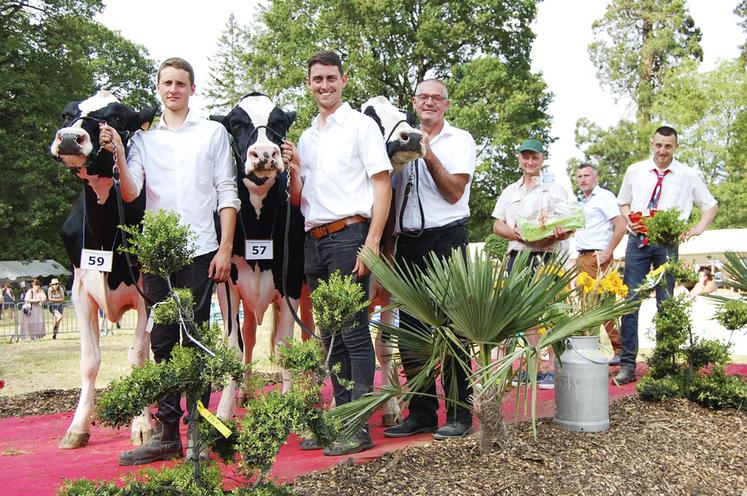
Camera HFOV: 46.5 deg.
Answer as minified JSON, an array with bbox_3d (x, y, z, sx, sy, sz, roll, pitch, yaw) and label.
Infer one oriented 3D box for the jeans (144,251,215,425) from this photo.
[{"bbox_3d":[-0.870,0.360,3.900,0.340,0.820,0.260,0,-1,-2],"label":"jeans"}]

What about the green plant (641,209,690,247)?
[{"bbox_3d":[1.770,-0.125,5.350,0.290,0.230,0.280,0,-1,0],"label":"green plant"}]

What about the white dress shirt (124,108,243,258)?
[{"bbox_3d":[-0.840,-0.285,3.850,0.520,0.660,0.340,0,-1,-3],"label":"white dress shirt"}]

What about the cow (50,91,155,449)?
[{"bbox_3d":[-1.270,0.120,4.800,0.780,1.660,2.150,0,-1,-1],"label":"cow"}]

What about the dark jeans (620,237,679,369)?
[{"bbox_3d":[1.940,0.380,6.100,0.420,0.940,0.280,0,-1,22],"label":"dark jeans"}]

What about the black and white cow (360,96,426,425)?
[{"bbox_3d":[-0.040,0.090,5.200,0.780,1.700,2.150,0,-1,-3],"label":"black and white cow"}]

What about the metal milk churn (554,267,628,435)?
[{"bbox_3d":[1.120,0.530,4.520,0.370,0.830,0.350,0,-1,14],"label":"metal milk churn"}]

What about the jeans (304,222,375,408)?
[{"bbox_3d":[-0.160,0.350,4.080,0.350,0.930,0.260,-1,-1,36],"label":"jeans"}]

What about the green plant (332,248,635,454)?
[{"bbox_3d":[0.520,0.470,4.050,1.350,0.920,1.150,0,-1,0],"label":"green plant"}]

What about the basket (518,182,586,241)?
[{"bbox_3d":[1.170,-0.235,5.750,0.440,0.380,0.290,-9,-1,11],"label":"basket"}]

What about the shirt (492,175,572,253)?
[{"bbox_3d":[1.100,-0.240,5.970,0.550,0.560,0.330,0,-1,7],"label":"shirt"}]

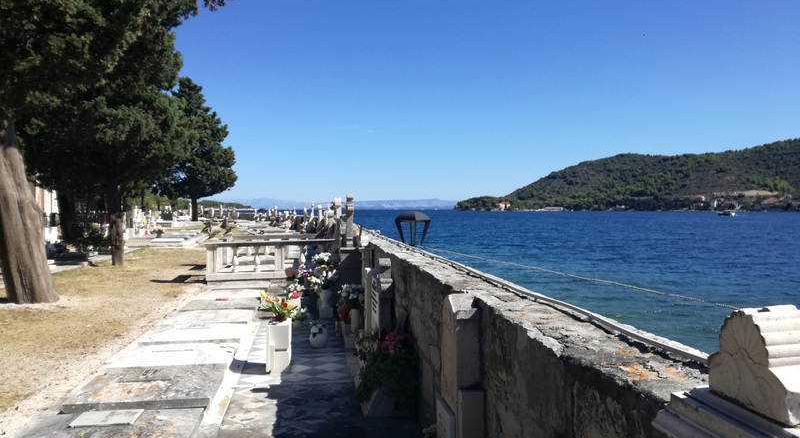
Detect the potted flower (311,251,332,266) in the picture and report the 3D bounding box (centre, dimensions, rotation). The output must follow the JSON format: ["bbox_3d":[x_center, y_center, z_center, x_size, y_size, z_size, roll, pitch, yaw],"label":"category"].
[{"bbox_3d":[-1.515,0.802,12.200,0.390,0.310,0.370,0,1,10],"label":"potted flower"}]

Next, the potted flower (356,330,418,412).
[{"bbox_3d":[-0.101,1.234,5.050,0.480,0.650,0.460,0,1,10],"label":"potted flower"}]

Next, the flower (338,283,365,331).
[{"bbox_3d":[-0.577,1.076,7.500,0.300,0.580,0.300,0,1,10],"label":"flower"}]

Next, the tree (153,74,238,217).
[{"bbox_3d":[-17.697,-6.014,54.000,7.100,12.500,7.100,0,1,10],"label":"tree"}]

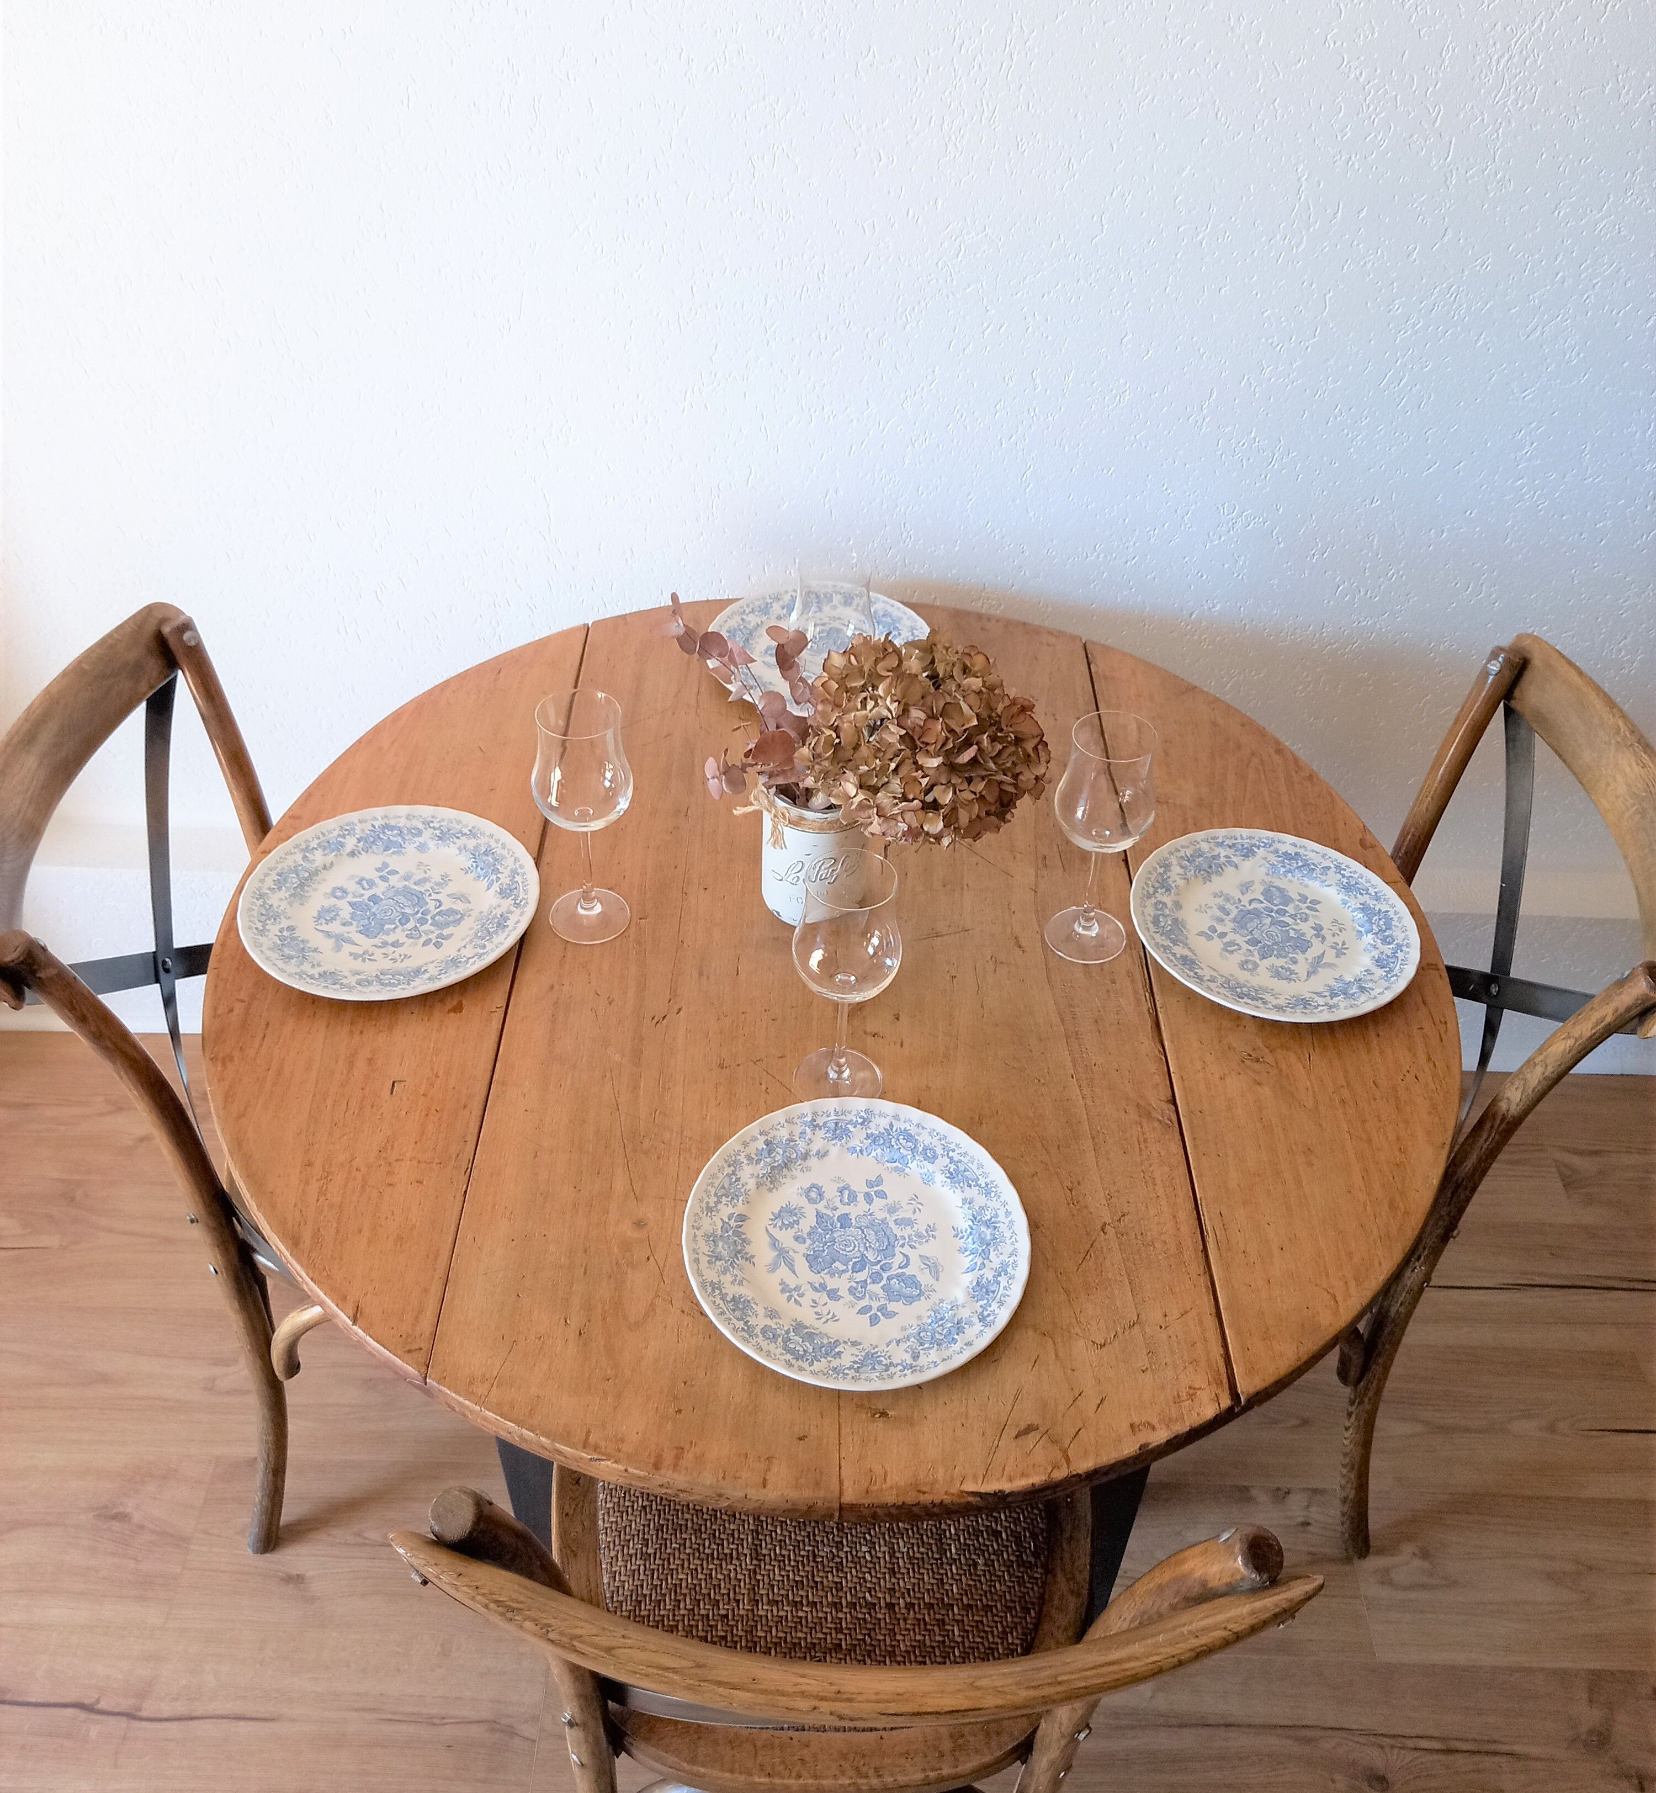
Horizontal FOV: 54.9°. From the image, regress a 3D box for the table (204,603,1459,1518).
[{"bbox_3d":[-0.005,0.304,1.636,1.045,0.765,1.045,2,43,-1],"label":"table"}]

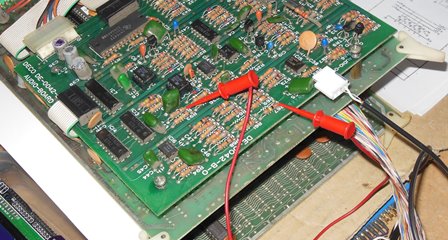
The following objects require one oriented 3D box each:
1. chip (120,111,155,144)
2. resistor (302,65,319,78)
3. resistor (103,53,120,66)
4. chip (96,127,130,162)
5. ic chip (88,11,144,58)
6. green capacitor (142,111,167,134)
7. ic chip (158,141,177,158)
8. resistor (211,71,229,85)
[{"bbox_3d":[-0.044,0.004,0.329,0.007,0.004,0.020,-37,55,-19],"label":"chip"},{"bbox_3d":[0.047,-0.026,0.353,0.009,0.003,0.003,-36,58,-22],"label":"resistor"},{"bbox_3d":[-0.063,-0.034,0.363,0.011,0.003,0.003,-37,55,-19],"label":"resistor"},{"bbox_3d":[-0.056,0.013,0.324,0.007,0.004,0.020,-37,55,-19],"label":"chip"},{"bbox_3d":[-0.060,-0.050,0.375,0.035,0.004,0.015,-37,55,-19],"label":"ic chip"},{"bbox_3d":[-0.036,0.002,0.337,0.006,0.005,0.013,-36,58,-22],"label":"green capacitor"},{"bbox_3d":[-0.028,0.015,0.318,0.007,0.004,0.010,-37,55,-19],"label":"ic chip"},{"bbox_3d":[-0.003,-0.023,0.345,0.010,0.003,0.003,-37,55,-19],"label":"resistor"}]

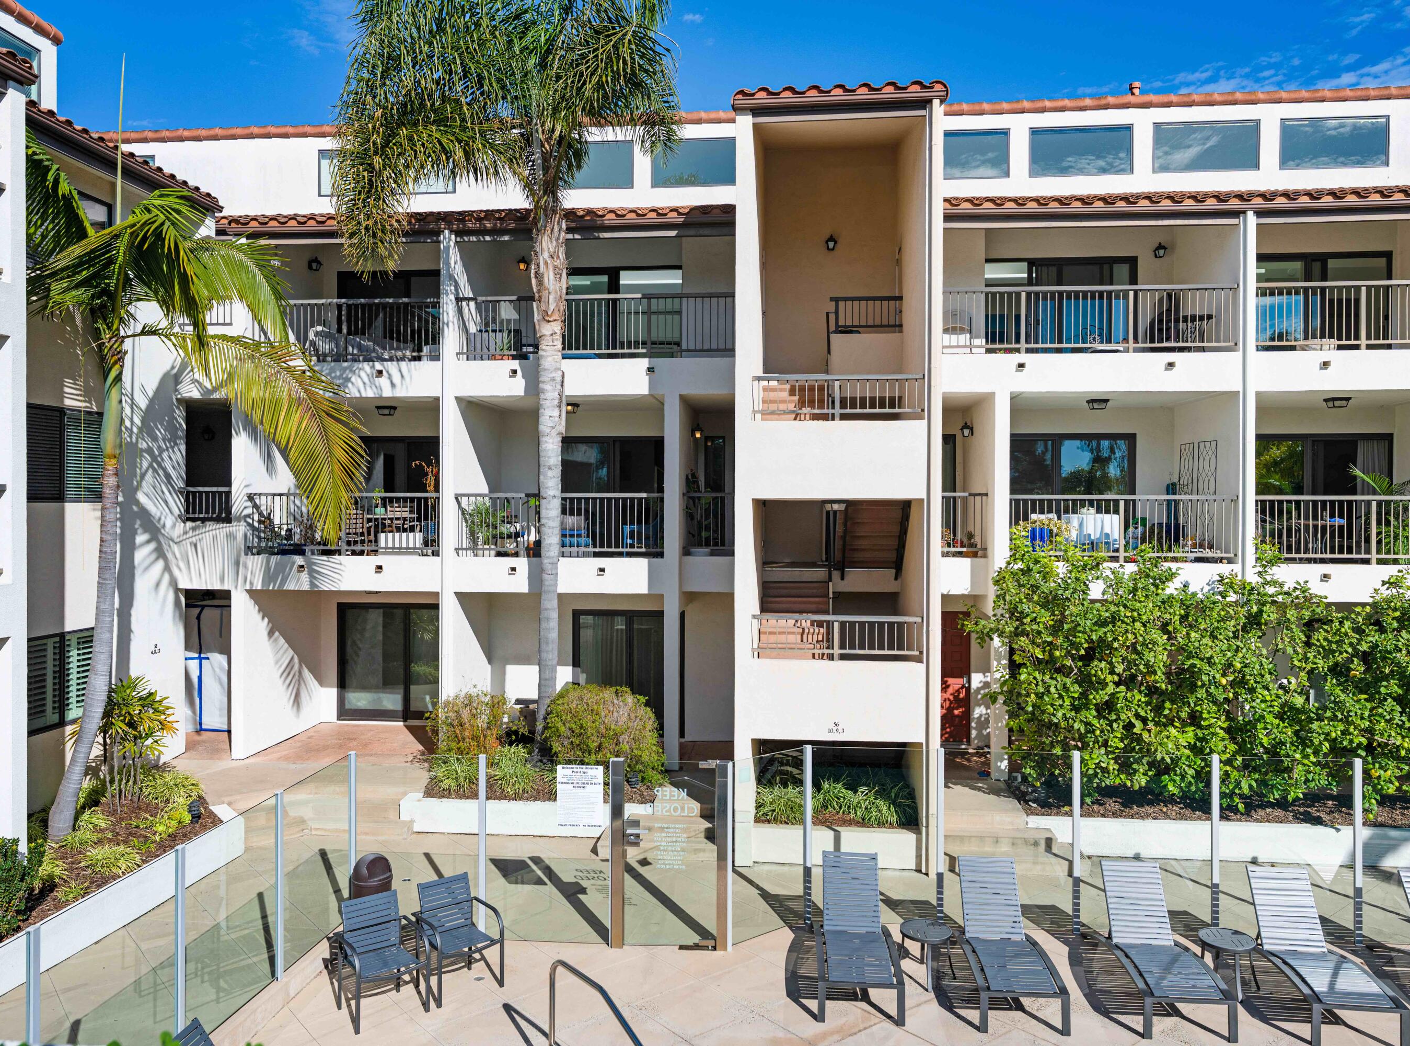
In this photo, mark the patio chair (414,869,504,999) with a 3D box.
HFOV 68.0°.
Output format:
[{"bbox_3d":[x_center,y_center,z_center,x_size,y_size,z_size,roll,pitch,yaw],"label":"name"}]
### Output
[{"bbox_3d":[-2.137,3.541,8.957,0.610,0.860,0.600,0,0,-41],"label":"patio chair"}]

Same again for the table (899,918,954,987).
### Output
[{"bbox_3d":[1.938,3.764,9.140,0.510,0.430,0.510,0,0,6],"label":"table"}]

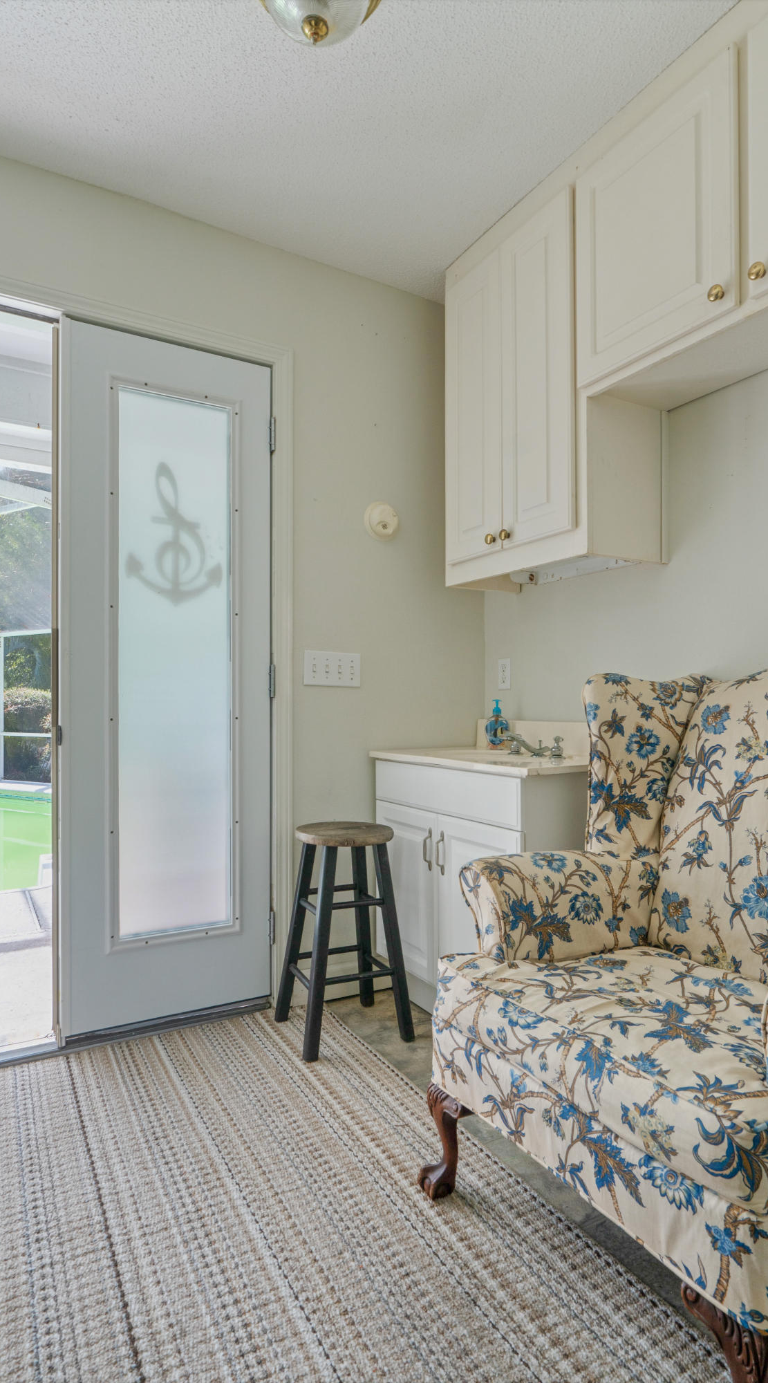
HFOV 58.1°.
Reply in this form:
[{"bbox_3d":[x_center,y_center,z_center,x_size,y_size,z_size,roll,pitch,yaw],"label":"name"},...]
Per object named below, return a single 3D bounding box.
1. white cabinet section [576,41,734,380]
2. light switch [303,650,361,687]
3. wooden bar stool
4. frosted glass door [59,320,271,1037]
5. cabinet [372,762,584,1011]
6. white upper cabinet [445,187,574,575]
[{"bbox_3d":[0.747,-1.075,1.705,0.302,0.565,0.450,0,0,-30],"label":"white cabinet section"},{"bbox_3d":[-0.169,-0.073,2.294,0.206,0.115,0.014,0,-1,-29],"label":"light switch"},{"bbox_3d":[-0.120,0.707,2.057,0.325,0.600,0.325,0,-1,-29],"label":"wooden bar stool"},{"bbox_3d":[-0.638,-0.040,2.068,0.606,1.990,0.045,0,-1,-29],"label":"frosted glass door"},{"bbox_3d":[0.362,0.613,2.141,0.485,0.790,0.765,0,-1,-29],"label":"cabinet"},{"bbox_3d":[0.489,-0.864,2.106,0.310,1.035,0.610,0,-1,-29],"label":"white upper cabinet"}]

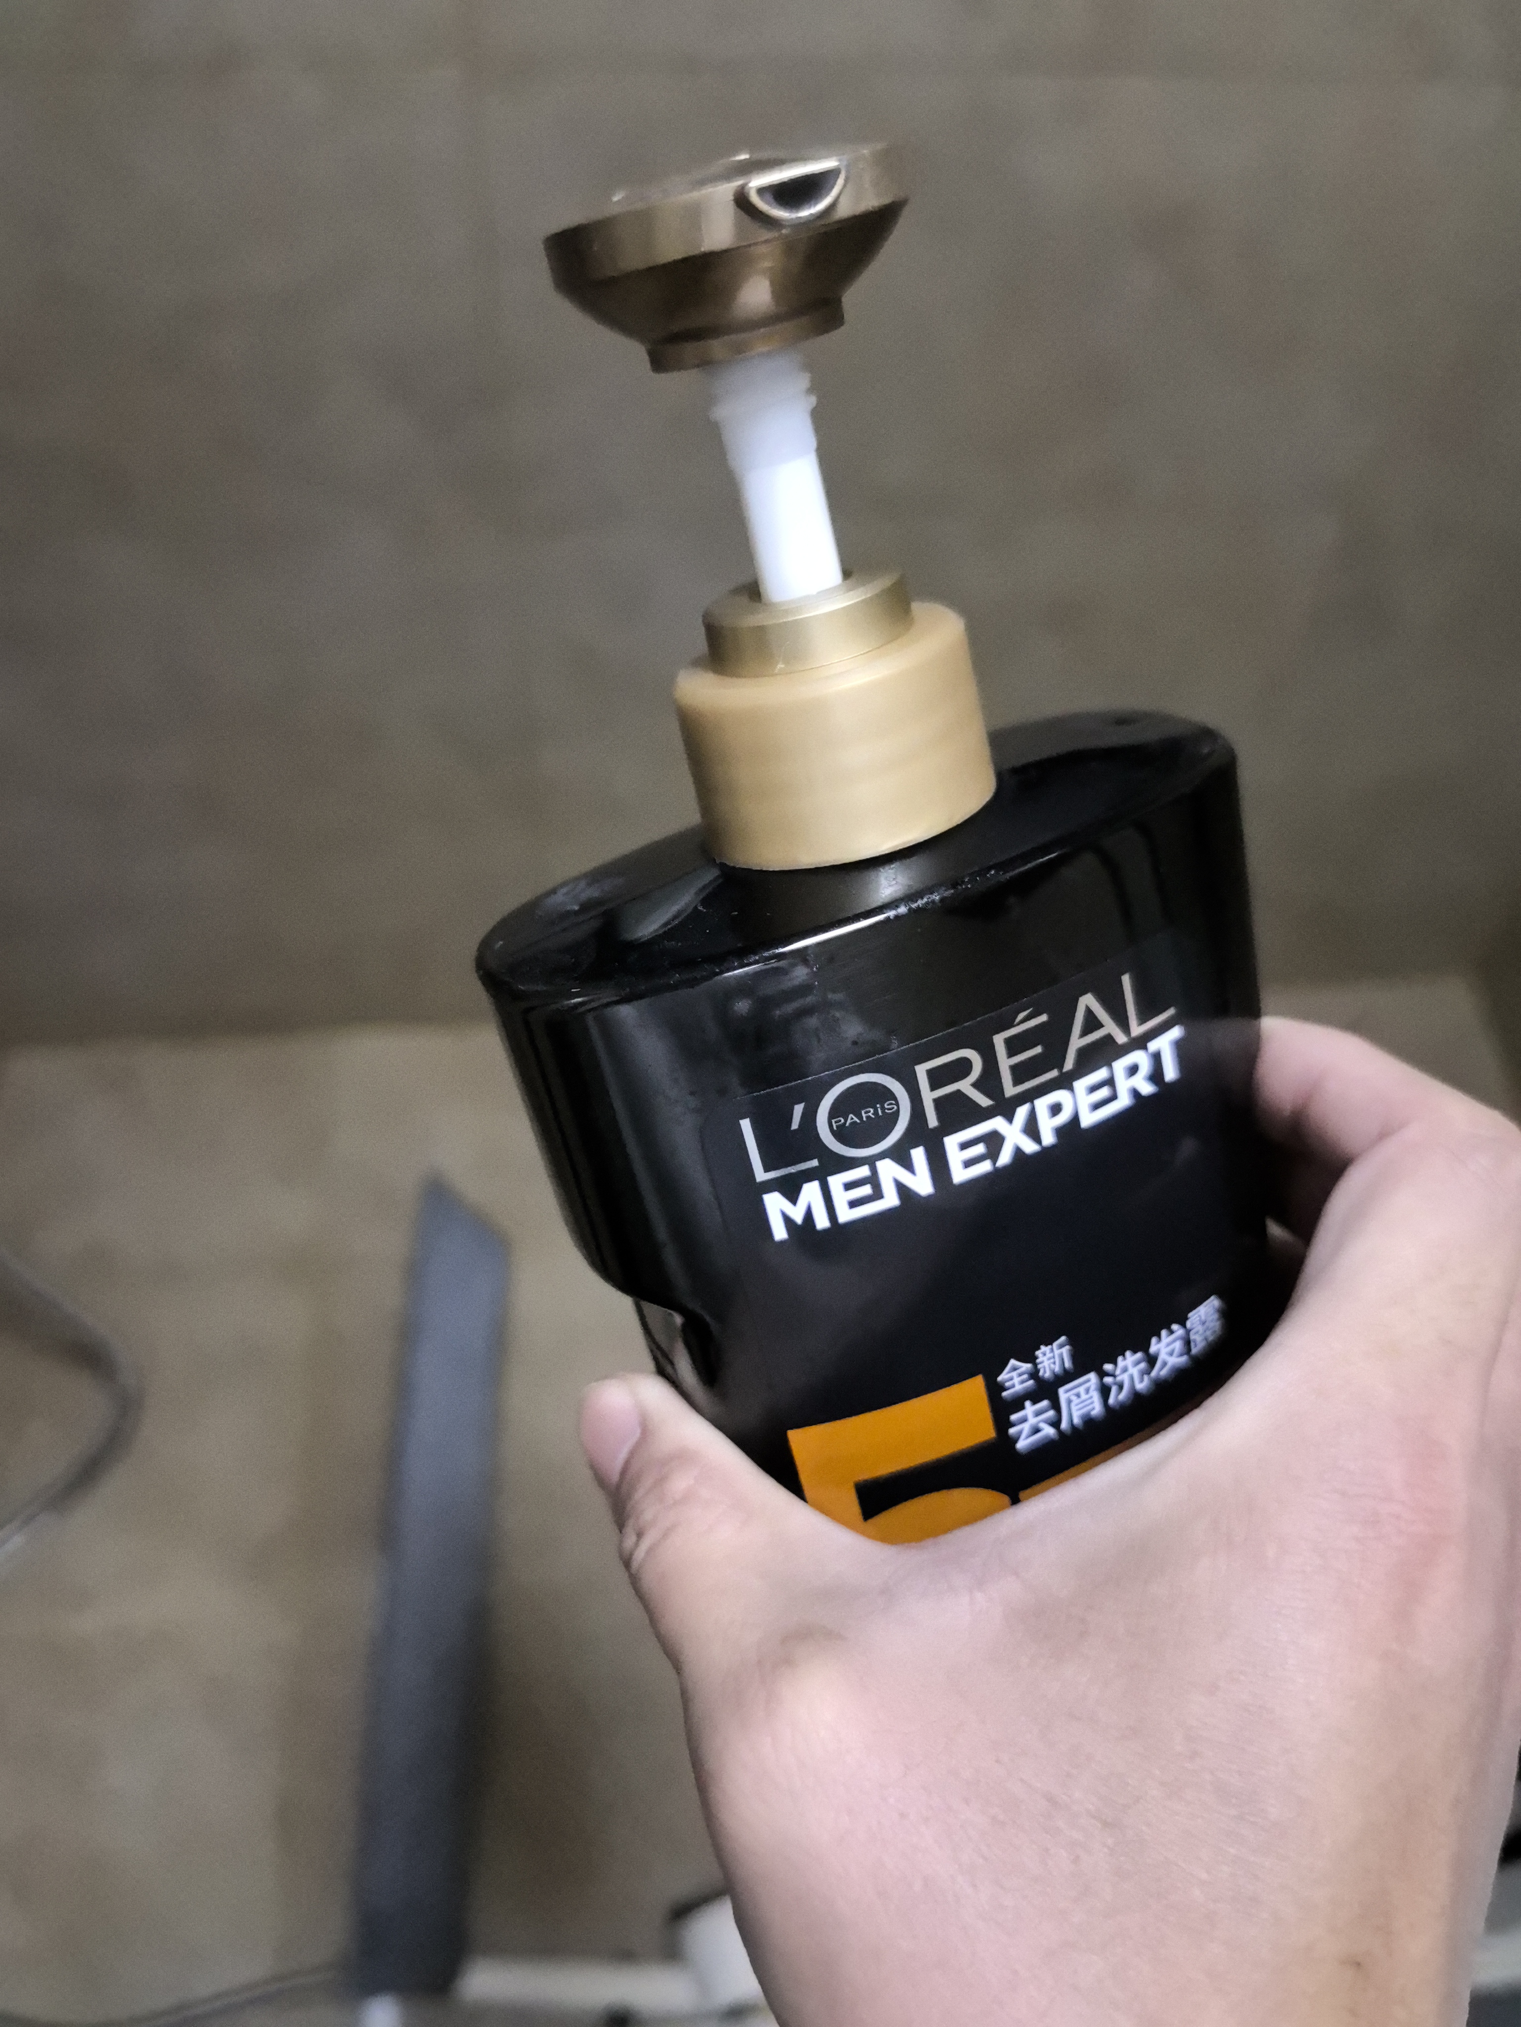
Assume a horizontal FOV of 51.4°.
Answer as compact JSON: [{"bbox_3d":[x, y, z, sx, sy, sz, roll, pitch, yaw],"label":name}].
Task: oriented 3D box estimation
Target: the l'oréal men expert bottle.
[{"bbox_3d":[0.024,0.026,0.212,0.095,0.246,0.051,-20,25,-12],"label":"l'oréal men expert bottle"}]

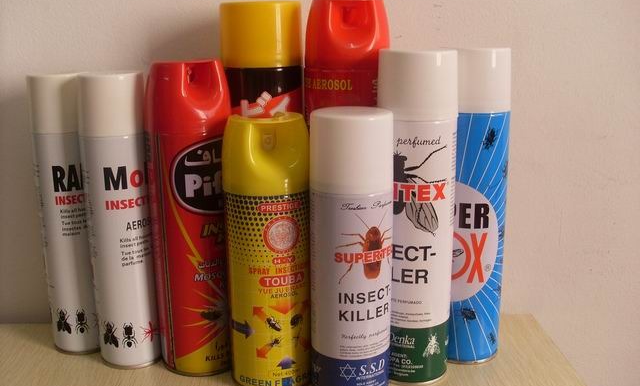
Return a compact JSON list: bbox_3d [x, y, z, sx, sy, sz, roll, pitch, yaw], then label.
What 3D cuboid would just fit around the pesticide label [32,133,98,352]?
[{"bbox_3d":[-0.233,0.044,0.666,0.053,0.207,0.053,9,16,37],"label":"pesticide label"}]

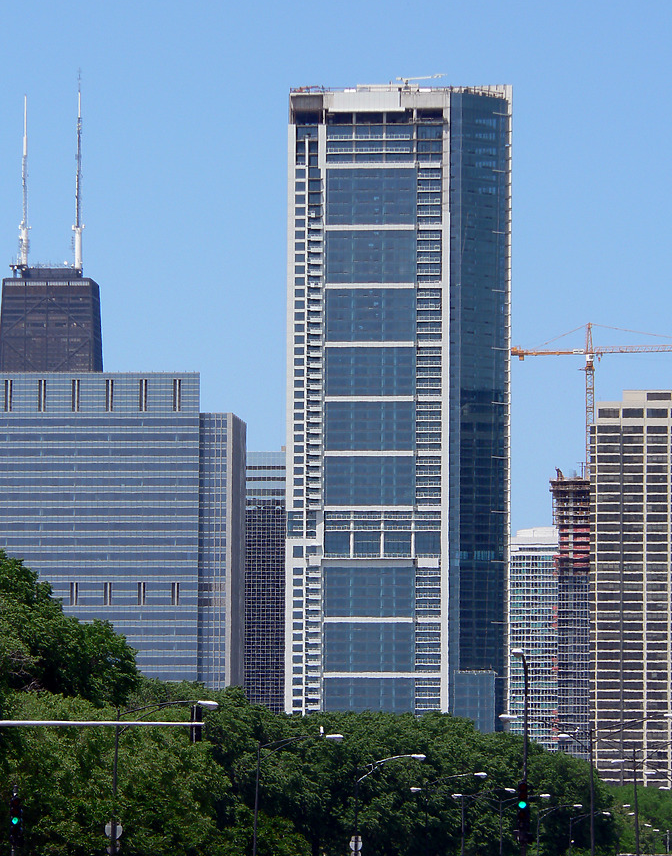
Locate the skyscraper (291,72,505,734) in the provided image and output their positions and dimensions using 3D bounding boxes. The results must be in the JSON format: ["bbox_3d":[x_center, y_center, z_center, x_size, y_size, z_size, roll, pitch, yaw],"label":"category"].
[{"bbox_3d":[17.633,10.631,1459.012,59.000,206.000,28.000,0,-5,8],"label":"skyscraper"}]

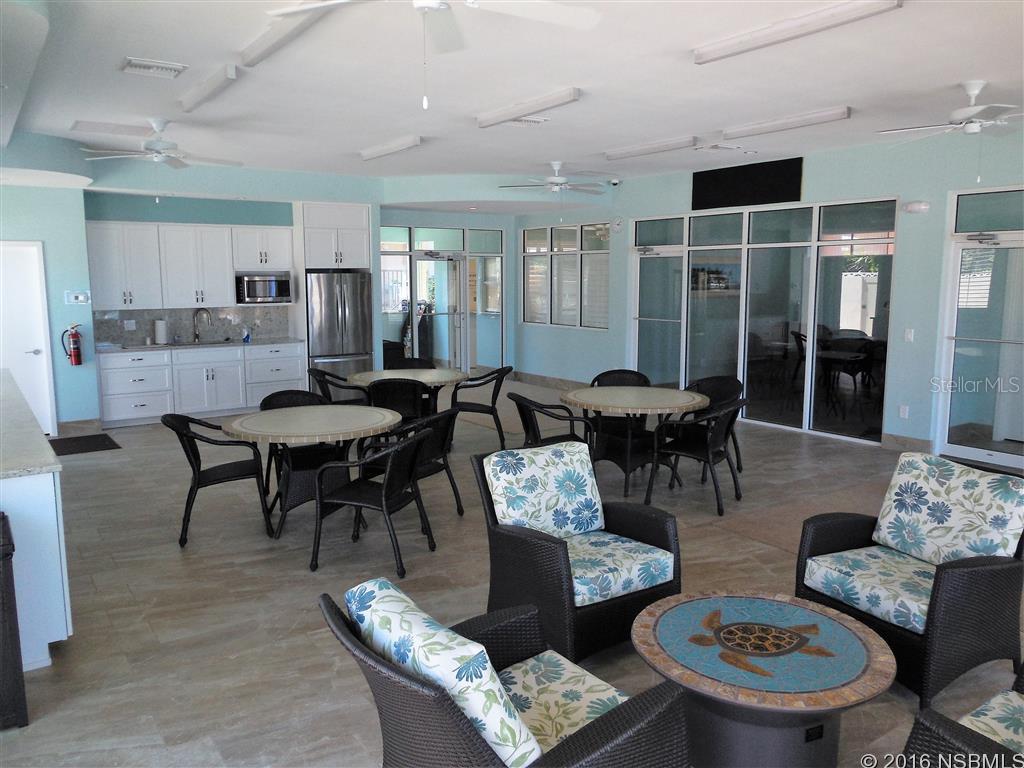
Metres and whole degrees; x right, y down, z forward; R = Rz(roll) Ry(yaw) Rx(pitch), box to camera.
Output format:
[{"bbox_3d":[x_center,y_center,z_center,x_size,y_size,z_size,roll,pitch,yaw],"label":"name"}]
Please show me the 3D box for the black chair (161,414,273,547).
[{"bbox_3d":[-2.024,0.594,5.095,0.660,0.840,0.600,-3,9,-21],"label":"black chair"}]

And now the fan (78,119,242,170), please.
[{"bbox_3d":[-2.985,-2.058,6.290,1.320,0.360,1.320,-6,10,-37],"label":"fan"}]

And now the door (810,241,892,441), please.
[{"bbox_3d":[3.639,-0.444,7.981,0.060,2.070,0.820,-6,10,-37],"label":"door"}]

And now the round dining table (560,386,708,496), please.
[{"bbox_3d":[1.017,0.480,6.175,1.220,0.744,1.220,0,8,0],"label":"round dining table"}]

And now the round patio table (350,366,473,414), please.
[{"bbox_3d":[-1.023,0.301,7.479,1.220,0.744,1.220,0,8,0],"label":"round patio table"}]

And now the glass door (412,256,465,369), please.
[{"bbox_3d":[-1.187,-1.019,12.059,0.891,2.090,0.060,-4,9,-25],"label":"glass door"}]

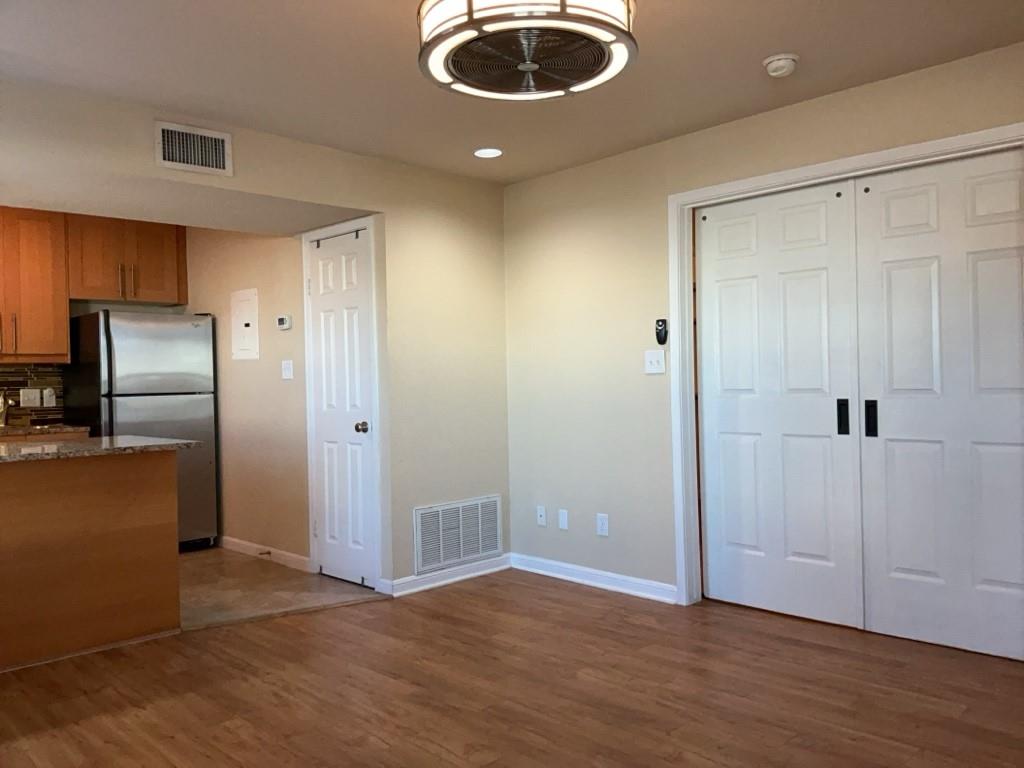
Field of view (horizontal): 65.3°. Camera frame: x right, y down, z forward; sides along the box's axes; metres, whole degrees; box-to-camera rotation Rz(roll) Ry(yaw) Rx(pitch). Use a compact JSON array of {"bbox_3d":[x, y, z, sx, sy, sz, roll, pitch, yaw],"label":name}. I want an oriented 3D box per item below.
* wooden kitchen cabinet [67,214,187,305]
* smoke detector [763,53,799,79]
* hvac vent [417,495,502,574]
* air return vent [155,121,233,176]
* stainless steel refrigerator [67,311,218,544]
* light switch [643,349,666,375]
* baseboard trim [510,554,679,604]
[{"bbox_3d":[-2.975,-0.915,6.100,0.855,0.593,0.332,-2,1,-44],"label":"wooden kitchen cabinet"},{"bbox_3d":[1.045,-1.224,3.101,0.139,0.052,0.139,-2,1,-44],"label":"smoke detector"},{"bbox_3d":[-0.298,0.883,4.733,0.672,0.370,0.020,-2,1,-44],"label":"hvac vent"},{"bbox_3d":[-1.438,-1.068,3.641,0.355,0.203,0.020,-2,1,-44],"label":"air return vent"},{"bbox_3d":[-2.655,0.357,5.769,0.764,1.685,0.805,-2,1,-44],"label":"stainless steel refrigerator"},{"bbox_3d":[0.750,-0.114,4.194,0.010,0.116,0.124,-2,1,-44],"label":"light switch"},{"bbox_3d":[0.417,1.101,4.578,0.016,0.089,1.236,-2,1,-44],"label":"baseboard trim"}]

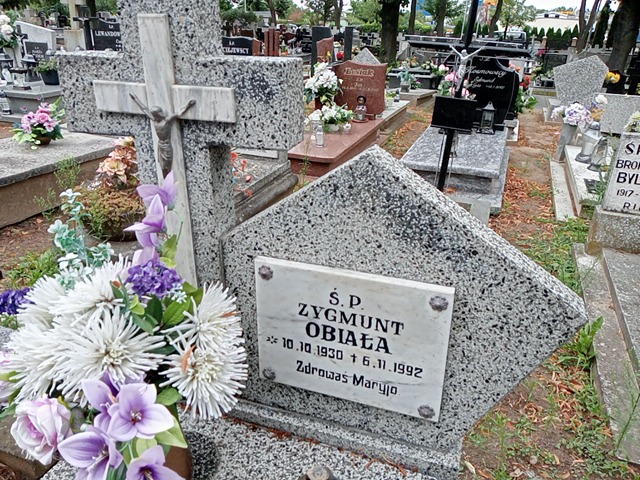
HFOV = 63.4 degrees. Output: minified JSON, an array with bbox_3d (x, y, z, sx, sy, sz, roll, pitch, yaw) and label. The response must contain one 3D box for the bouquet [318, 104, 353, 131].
[{"bbox_3d":[0.140,-1.333,5.635,0.455,0.293,0.387,8,25,18],"label":"bouquet"}]

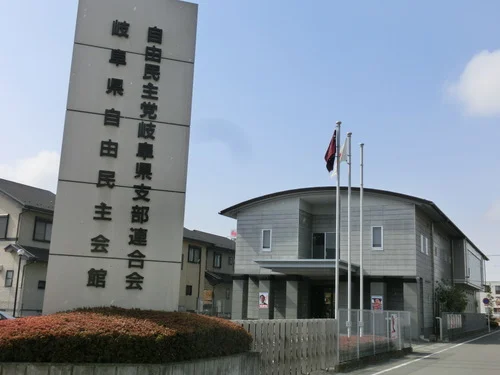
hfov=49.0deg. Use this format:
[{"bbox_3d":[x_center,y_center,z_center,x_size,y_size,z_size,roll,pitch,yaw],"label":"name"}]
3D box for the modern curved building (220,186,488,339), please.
[{"bbox_3d":[12.970,8.595,53.564,15.600,9.800,43.500,-4,-13,27],"label":"modern curved building"}]

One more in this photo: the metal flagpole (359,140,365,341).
[{"bbox_3d":[4.750,2.255,23.266,0.170,8.600,0.170,-4,-13,27],"label":"metal flagpole"}]

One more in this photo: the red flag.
[{"bbox_3d":[3.073,-1.371,20.900,0.500,1.580,0.300,1,-12,8],"label":"red flag"}]

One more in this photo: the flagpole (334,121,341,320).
[{"bbox_3d":[3.320,1.630,20.587,0.170,8.600,0.170,-4,-13,27],"label":"flagpole"}]

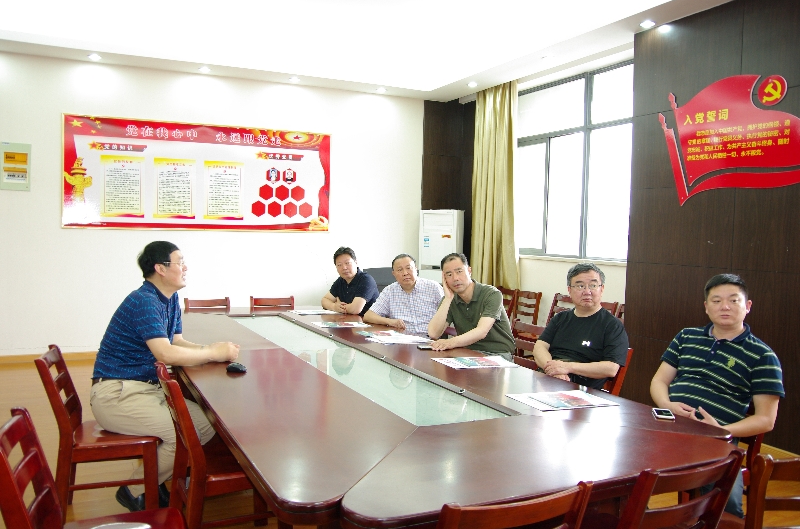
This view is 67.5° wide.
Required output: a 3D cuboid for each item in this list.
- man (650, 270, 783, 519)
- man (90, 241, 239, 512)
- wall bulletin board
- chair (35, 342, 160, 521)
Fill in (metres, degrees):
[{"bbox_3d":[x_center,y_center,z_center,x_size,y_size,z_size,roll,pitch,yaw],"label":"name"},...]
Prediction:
[{"bbox_3d":[1.358,0.709,2.553,0.589,1.330,0.771,3,4,36],"label":"man"},{"bbox_3d":[-1.257,0.593,3.218,0.792,1.401,0.558,0,3,-21],"label":"man"},{"bbox_3d":[-2.260,-1.019,7.053,3.011,1.236,0.030,0,3,-24],"label":"wall bulletin board"},{"bbox_3d":[-1.530,0.868,3.121,0.528,0.853,0.426,0,3,-18],"label":"chair"}]

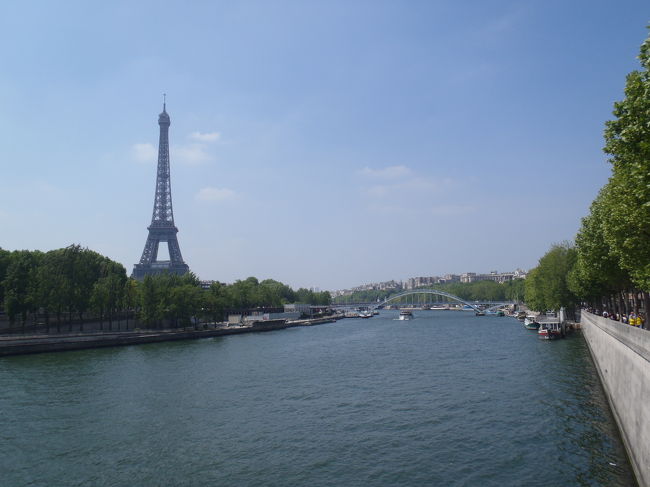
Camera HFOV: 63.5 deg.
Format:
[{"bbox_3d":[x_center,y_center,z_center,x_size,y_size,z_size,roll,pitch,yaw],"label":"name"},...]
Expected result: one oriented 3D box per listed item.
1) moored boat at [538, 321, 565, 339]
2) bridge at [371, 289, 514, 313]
[{"bbox_3d":[63.644,24.418,150.427,5.500,4.700,19.000,-3,-7,20],"label":"moored boat"},{"bbox_3d":[68.645,38.776,352.000,118.000,16.500,8.000,-1,-6,-1],"label":"bridge"}]

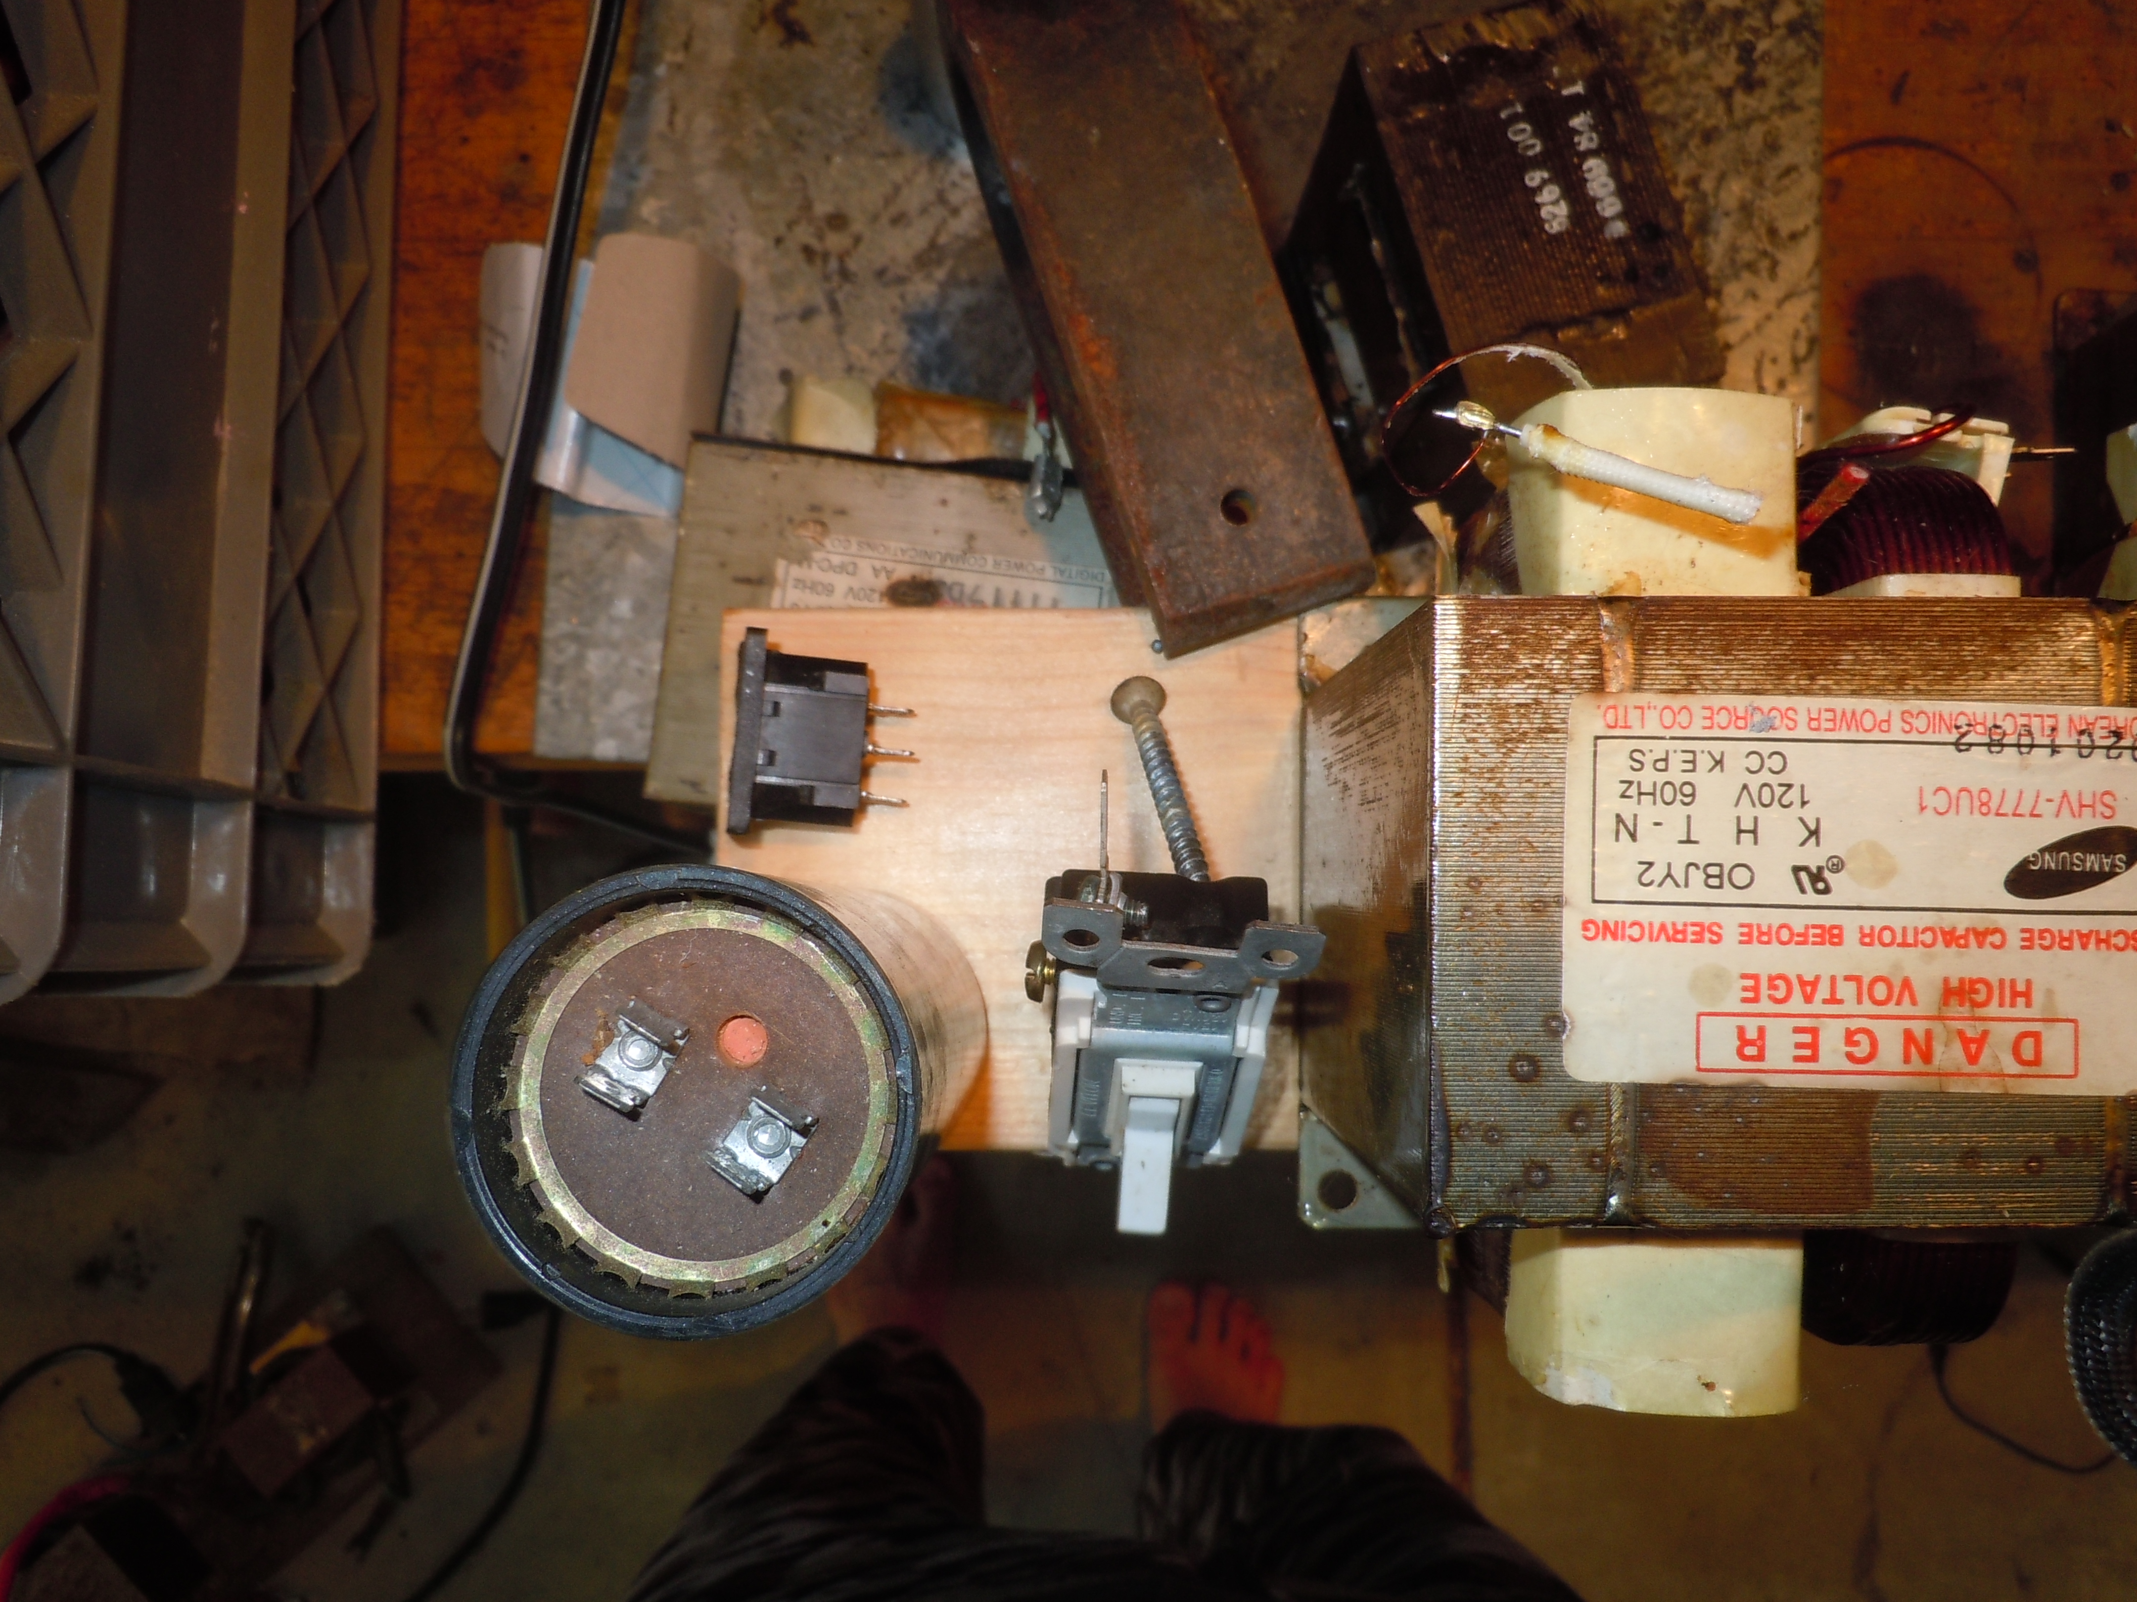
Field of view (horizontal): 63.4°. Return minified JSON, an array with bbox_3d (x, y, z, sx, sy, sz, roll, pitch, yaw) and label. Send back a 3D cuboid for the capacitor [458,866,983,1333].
[{"bbox_3d":[-0.038,0.035,0.231,0.050,0.100,0.050,0,87,1],"label":"capacitor"}]

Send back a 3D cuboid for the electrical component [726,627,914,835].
[{"bbox_3d":[-0.037,-0.010,0.270,0.026,0.024,0.031,5,87,1],"label":"electrical component"}]

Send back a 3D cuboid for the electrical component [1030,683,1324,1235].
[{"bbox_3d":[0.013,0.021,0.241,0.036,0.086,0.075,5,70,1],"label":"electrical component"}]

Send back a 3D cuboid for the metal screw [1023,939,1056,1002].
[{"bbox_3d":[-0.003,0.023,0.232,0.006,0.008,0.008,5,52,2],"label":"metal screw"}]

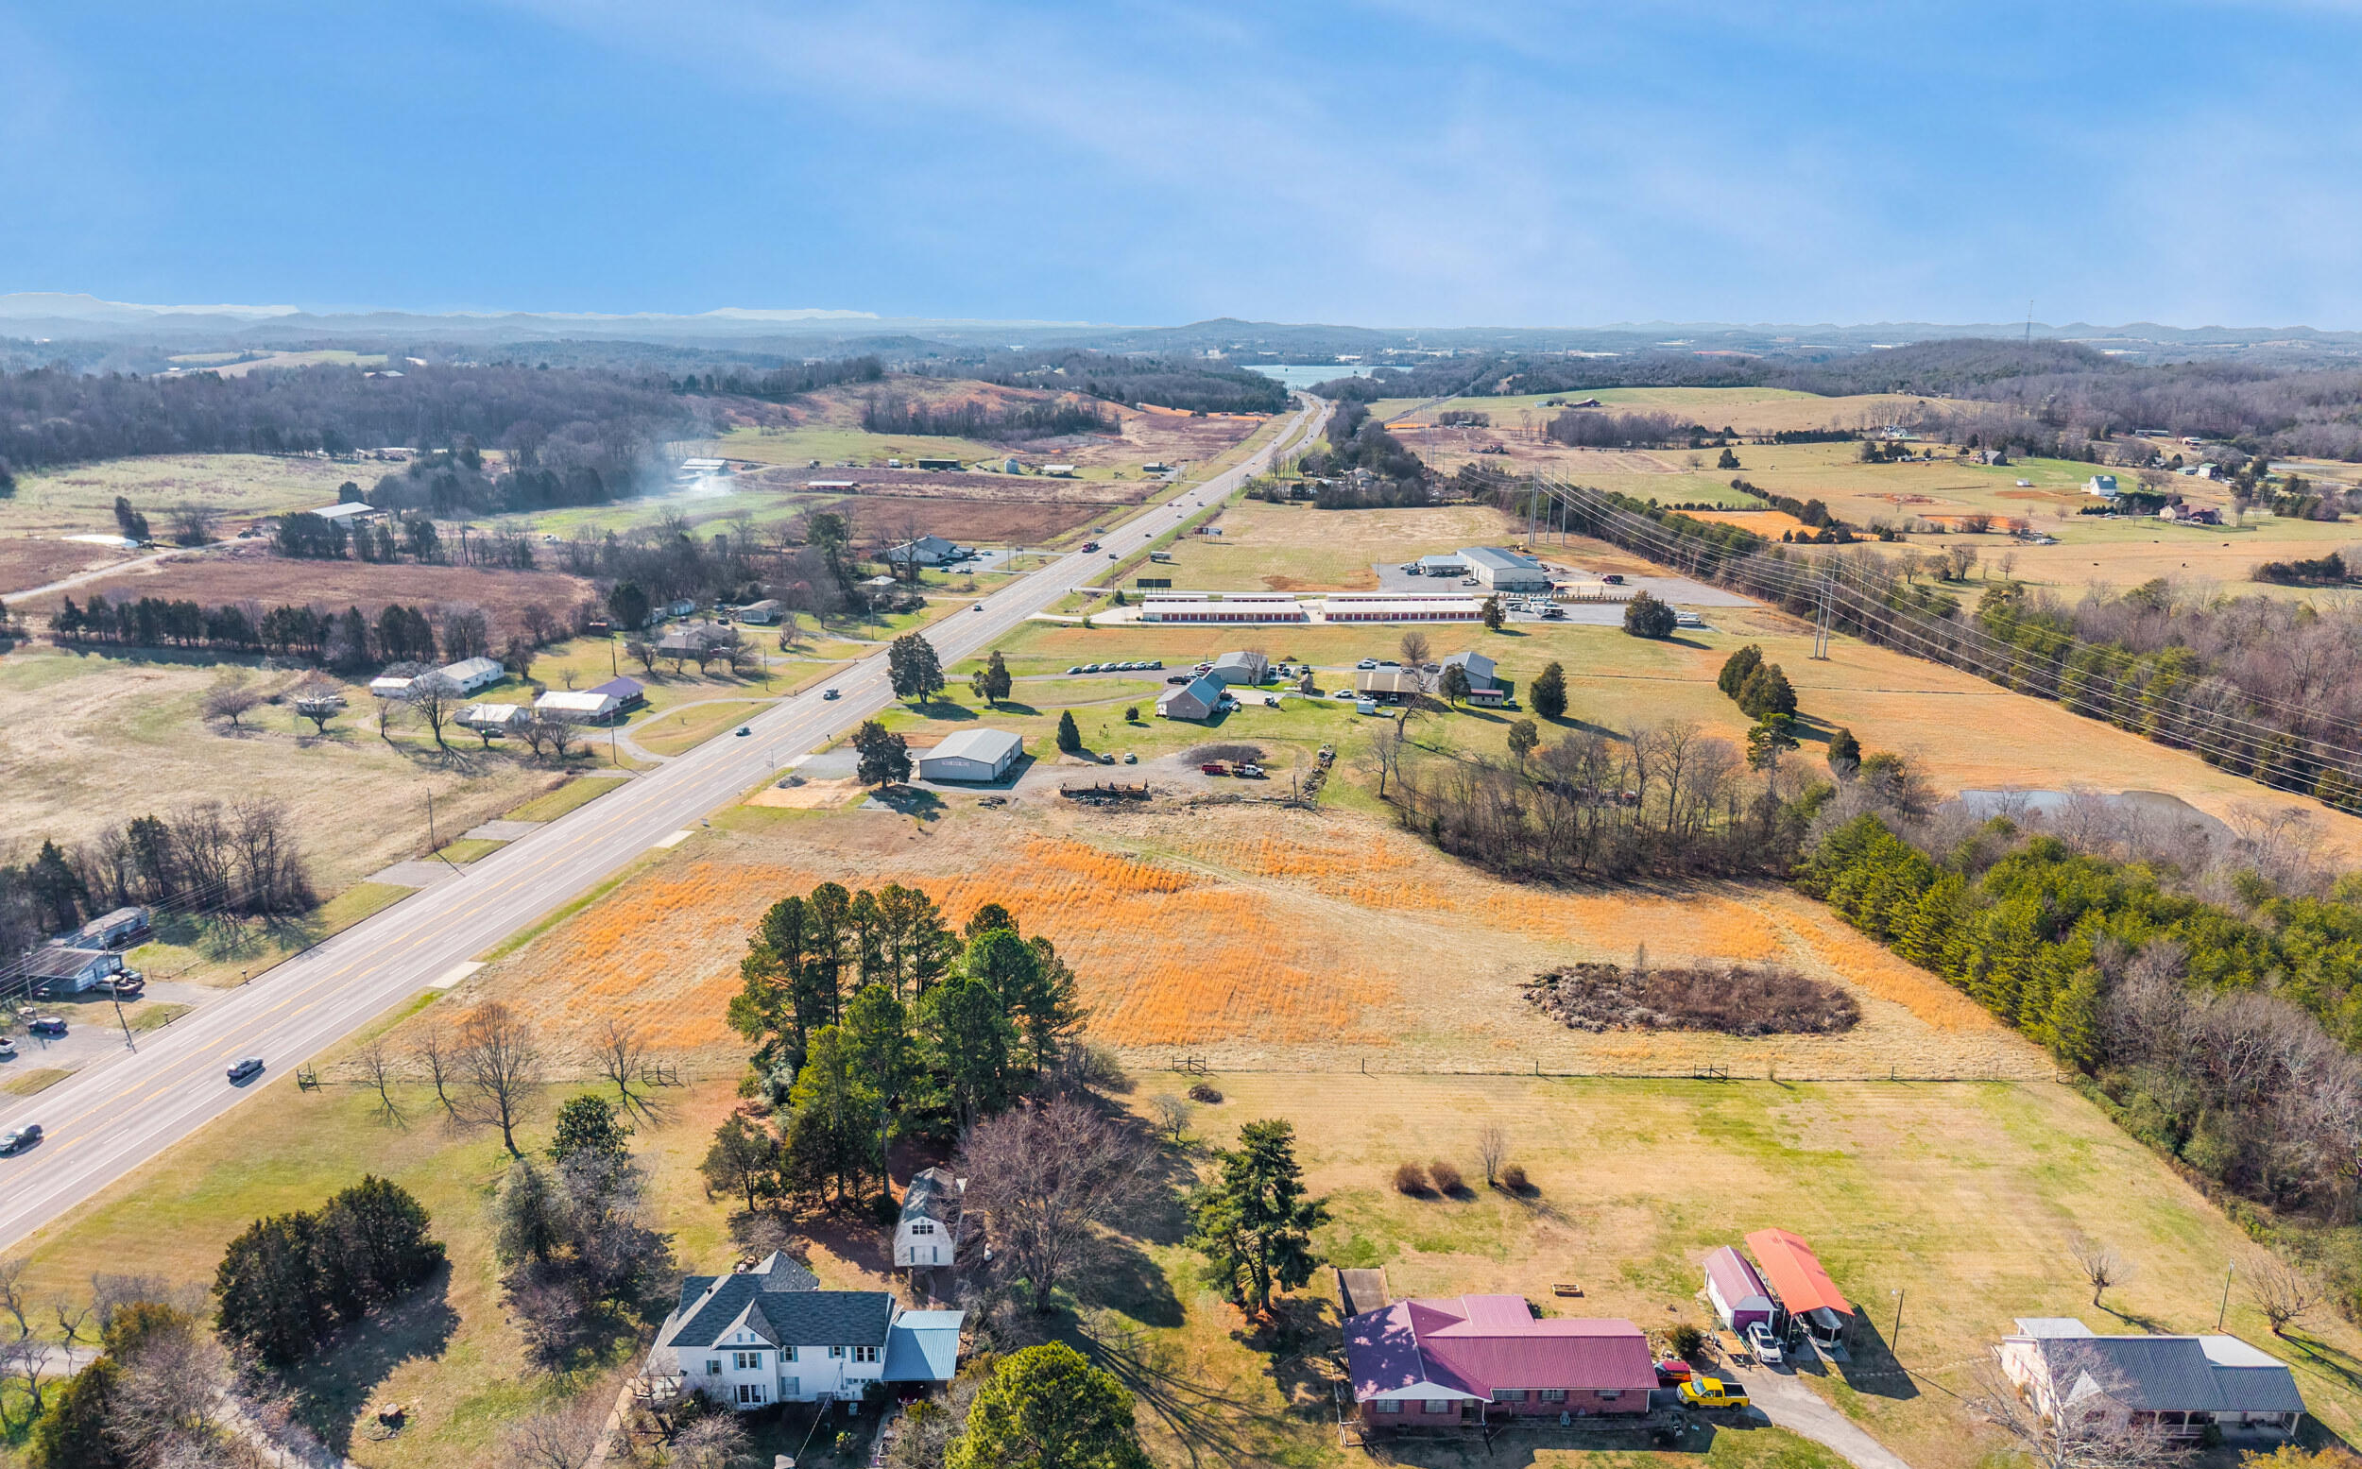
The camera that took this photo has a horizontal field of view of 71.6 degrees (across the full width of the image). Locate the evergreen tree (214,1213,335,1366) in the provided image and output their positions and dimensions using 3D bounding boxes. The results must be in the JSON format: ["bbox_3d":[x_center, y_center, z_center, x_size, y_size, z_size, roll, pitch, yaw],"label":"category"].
[{"bbox_3d":[-79.519,47.751,143.034,9.300,11.800,9.300,0,14,0],"label":"evergreen tree"}]

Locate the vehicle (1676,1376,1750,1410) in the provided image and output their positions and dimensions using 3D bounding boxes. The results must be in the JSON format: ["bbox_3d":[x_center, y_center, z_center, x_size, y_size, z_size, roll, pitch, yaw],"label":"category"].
[{"bbox_3d":[45.731,56.570,140.547,5.600,1.920,2.000,0,14,0],"label":"vehicle"}]

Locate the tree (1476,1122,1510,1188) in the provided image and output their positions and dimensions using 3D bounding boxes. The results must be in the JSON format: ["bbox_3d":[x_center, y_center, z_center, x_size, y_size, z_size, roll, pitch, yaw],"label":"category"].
[{"bbox_3d":[32.397,43.470,169.773,3.500,7.100,3.500,0,14,0],"label":"tree"}]

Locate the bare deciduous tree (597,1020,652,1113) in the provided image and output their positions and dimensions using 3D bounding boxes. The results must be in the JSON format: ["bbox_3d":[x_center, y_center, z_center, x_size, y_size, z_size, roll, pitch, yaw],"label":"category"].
[{"bbox_3d":[-64.959,37.341,190.107,5.600,9.100,5.600,0,14,0],"label":"bare deciduous tree"}]

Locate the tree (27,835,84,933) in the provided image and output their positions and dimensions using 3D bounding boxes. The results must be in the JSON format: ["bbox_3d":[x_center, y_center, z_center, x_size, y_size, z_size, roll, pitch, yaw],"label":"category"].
[{"bbox_3d":[-165.945,22.067,241.778,7.500,13.600,7.500,0,14,0],"label":"tree"}]

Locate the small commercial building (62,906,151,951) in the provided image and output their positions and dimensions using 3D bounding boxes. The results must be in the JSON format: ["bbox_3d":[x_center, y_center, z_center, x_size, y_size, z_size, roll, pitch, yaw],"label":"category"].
[{"bbox_3d":[-155.100,28.608,236.249,4.500,3.600,11.800,2,14,9],"label":"small commercial building"}]

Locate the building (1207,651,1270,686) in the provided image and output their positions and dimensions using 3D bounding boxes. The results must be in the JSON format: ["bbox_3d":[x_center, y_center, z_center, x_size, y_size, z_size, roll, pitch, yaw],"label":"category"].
[{"bbox_3d":[15.576,-17.076,420.324,12.300,4.700,18.000,2,14,9],"label":"building"}]

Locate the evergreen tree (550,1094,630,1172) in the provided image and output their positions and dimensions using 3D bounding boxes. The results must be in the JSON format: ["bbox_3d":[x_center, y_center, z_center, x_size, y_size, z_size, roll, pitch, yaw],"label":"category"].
[{"bbox_3d":[-64.010,43.177,176.083,8.400,9.600,8.400,0,14,0],"label":"evergreen tree"}]

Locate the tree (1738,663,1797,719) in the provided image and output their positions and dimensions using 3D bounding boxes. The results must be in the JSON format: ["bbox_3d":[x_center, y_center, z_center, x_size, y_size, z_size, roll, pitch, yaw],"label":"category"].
[{"bbox_3d":[135.510,-10.100,378.190,13.210,12.430,11.890,0,14,0],"label":"tree"}]

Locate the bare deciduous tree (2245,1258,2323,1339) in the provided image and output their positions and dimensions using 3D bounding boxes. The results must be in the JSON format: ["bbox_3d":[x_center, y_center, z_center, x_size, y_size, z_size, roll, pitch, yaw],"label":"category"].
[{"bbox_3d":[97.710,49.730,145.010,6.700,7.270,6.360,0,14,0],"label":"bare deciduous tree"}]

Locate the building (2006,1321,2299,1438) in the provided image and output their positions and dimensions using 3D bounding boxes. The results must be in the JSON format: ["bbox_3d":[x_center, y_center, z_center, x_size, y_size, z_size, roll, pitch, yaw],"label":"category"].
[{"bbox_3d":[80.100,52.272,135.387,20.300,6.000,12.300,0,14,0],"label":"building"}]

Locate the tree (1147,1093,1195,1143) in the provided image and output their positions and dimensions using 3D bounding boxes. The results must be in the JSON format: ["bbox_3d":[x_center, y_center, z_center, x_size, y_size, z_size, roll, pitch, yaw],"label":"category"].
[{"bbox_3d":[-1.106,41.808,178.347,5.220,5.500,5.220,0,14,0],"label":"tree"}]

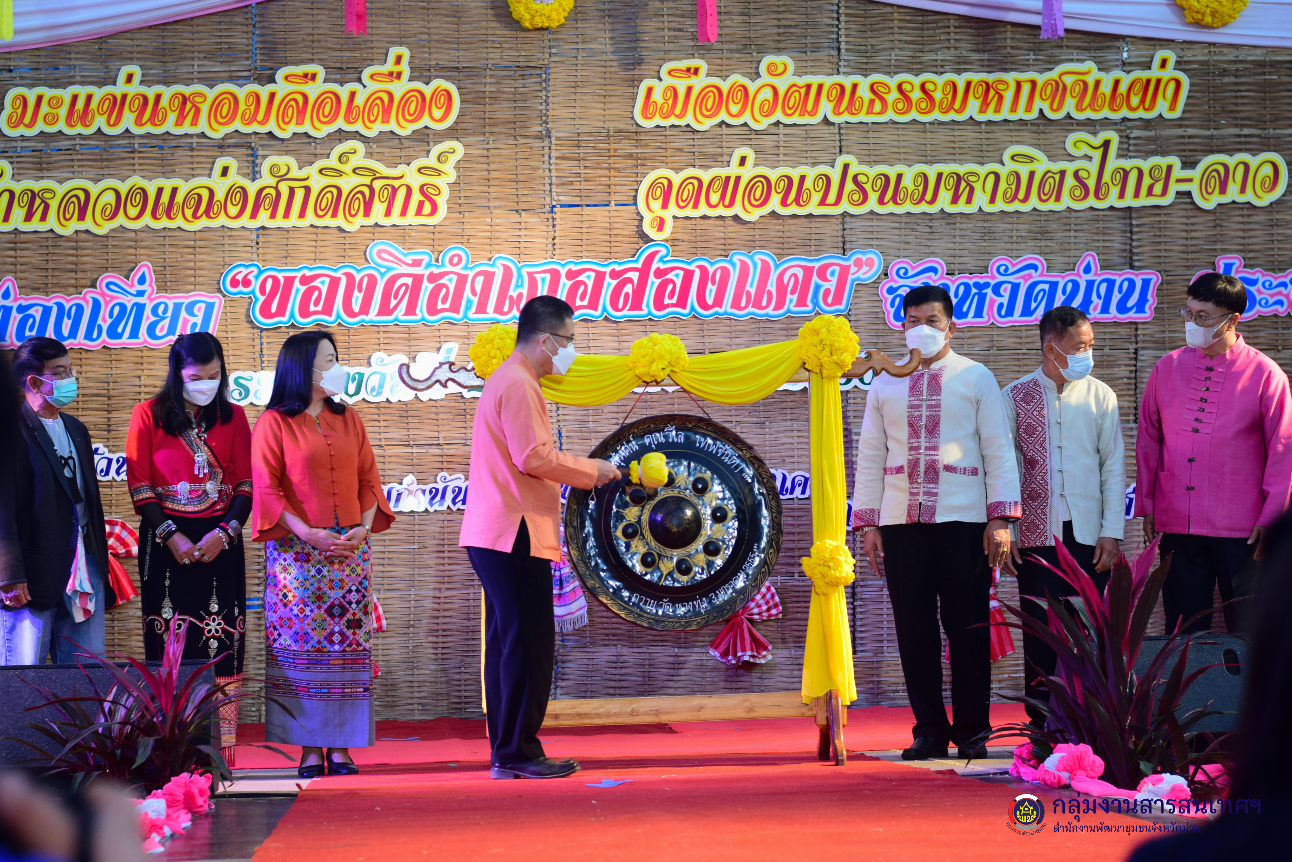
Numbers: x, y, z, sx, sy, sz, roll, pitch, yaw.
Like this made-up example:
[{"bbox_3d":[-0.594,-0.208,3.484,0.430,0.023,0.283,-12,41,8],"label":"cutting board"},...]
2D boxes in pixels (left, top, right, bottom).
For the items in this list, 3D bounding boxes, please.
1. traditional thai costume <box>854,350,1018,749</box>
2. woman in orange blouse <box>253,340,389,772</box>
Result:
[{"bbox_3d":[1.054,0.424,9.780,0.590,1.440,0.320,-1,0,17],"label":"traditional thai costume"},{"bbox_3d":[-1.156,0.437,9.620,0.510,1.590,0.360,-1,0,-22],"label":"woman in orange blouse"}]

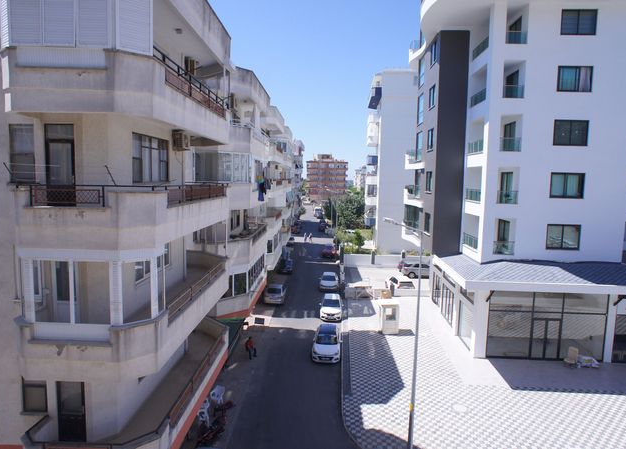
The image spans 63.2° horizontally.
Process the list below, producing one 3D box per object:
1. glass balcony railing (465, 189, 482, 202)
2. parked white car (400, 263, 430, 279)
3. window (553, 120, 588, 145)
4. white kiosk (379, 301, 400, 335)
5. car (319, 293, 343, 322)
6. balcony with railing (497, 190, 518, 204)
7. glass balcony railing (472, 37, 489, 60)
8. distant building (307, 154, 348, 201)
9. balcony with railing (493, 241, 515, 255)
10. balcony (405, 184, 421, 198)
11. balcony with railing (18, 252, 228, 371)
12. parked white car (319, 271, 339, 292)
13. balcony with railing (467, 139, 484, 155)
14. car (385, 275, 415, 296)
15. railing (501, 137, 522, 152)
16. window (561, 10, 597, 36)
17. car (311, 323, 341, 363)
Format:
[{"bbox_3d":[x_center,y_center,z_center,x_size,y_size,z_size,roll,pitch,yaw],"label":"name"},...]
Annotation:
[{"bbox_3d":[10.775,-1.935,34.180,0.160,0.820,3.830,2,5,3],"label":"glass balcony railing"},{"bbox_3d":[12.356,5.173,56.465,4.400,1.500,1.780,1,5,2],"label":"parked white car"},{"bbox_3d":[15.622,-5.495,30.799,2.040,1.560,0.200,2,5,3],"label":"window"},{"bbox_3d":[5.733,6.894,37.930,1.200,2.200,1.300,1,6,-3],"label":"white kiosk"},{"bbox_3d":[1.530,6.880,42.300,1.750,1.480,4.300,2,5,2],"label":"car"},{"bbox_3d":[12.039,-1.659,31.444,1.291,0.829,0.100,1,5,2],"label":"balcony with railing"},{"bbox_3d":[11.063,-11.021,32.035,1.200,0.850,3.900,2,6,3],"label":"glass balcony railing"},{"bbox_3d":[6.592,-21.881,241.499,19.090,21.294,15.000,1,5,0],"label":"distant building"},{"bbox_3d":[11.893,1.428,31.970,1.280,0.900,0.900,2,5,3],"label":"balcony with railing"},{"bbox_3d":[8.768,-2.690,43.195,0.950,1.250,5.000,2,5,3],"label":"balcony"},{"bbox_3d":[-5.248,1.647,16.483,3.220,2.939,10.000,1,6,1],"label":"balcony with railing"},{"bbox_3d":[1.748,5.782,52.338,1.720,1.450,4.300,2,5,2],"label":"parked white car"},{"bbox_3d":[10.533,-4.911,32.660,0.100,0.807,3.825,2,6,3],"label":"balcony with railing"},{"bbox_3d":[8.796,5.908,51.266,1.780,1.500,4.200,0,6,-10],"label":"car"},{"bbox_3d":[12.113,-4.871,31.151,1.301,0.854,0.100,1,5,2],"label":"railing"},{"bbox_3d":[15.937,-12.066,30.412,2.075,1.453,0.150,1,5,2],"label":"window"},{"bbox_3d":[0.984,7.790,33.426,1.760,1.480,4.050,2,5,3],"label":"car"}]

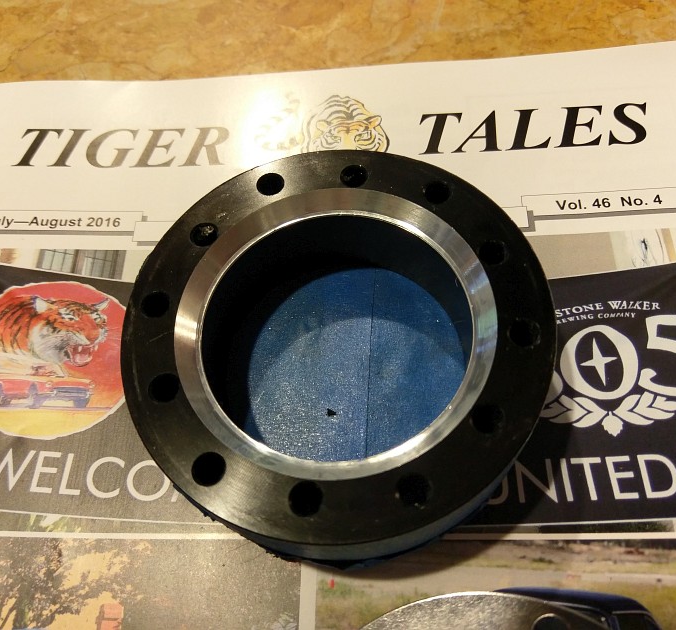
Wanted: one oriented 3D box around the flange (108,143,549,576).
[{"bbox_3d":[0.000,0.006,0.135,0.085,0.025,0.085,0,63,6],"label":"flange"}]

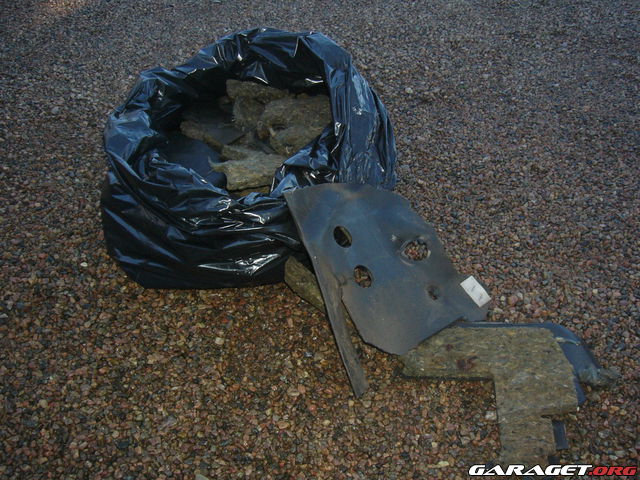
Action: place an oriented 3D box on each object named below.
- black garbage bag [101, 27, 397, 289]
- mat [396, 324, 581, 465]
[{"bbox_3d":[-0.160,-0.222,1.543,0.645,0.340,0.600,0,43,0],"label":"black garbage bag"},{"bbox_3d":[0.312,0.290,1.210,0.319,0.045,0.314,3,43,3],"label":"mat"}]

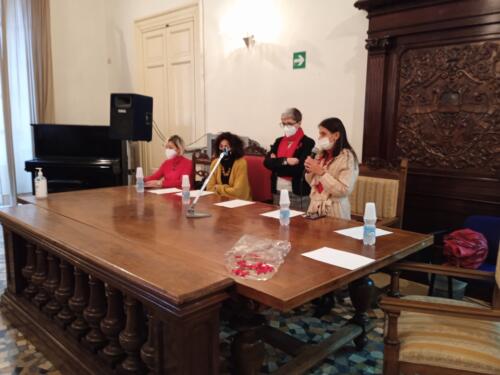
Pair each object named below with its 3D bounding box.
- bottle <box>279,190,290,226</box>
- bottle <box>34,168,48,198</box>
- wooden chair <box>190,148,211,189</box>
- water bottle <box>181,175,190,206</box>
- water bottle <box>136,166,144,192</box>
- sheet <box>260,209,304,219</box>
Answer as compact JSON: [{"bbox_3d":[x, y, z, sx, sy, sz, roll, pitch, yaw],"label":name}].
[{"bbox_3d":[0.235,0.130,2.706,0.070,0.236,0.070,0,8,0],"label":"bottle"},{"bbox_3d":[-1.825,-0.034,3.532,0.095,0.255,0.085,8,11,43],"label":"bottle"},{"bbox_3d":[-0.729,0.161,4.801,0.480,1.110,0.530,8,11,44],"label":"wooden chair"},{"bbox_3d":[-0.549,0.016,3.469,0.070,0.240,0.070,0,8,0],"label":"water bottle"},{"bbox_3d":[-1.079,-0.072,3.984,0.070,0.236,0.070,8,11,43],"label":"water bottle"},{"bbox_3d":[0.243,0.198,3.055,0.297,0.003,0.210,-7,11,-45],"label":"sheet"}]

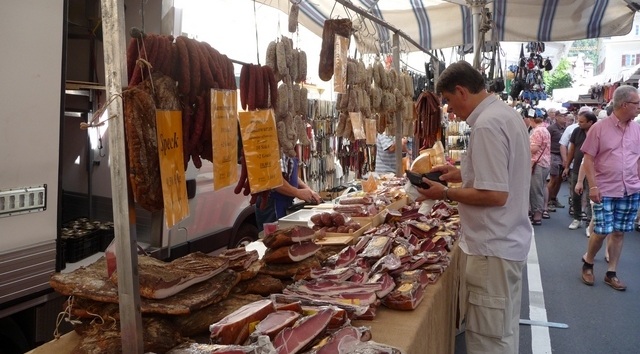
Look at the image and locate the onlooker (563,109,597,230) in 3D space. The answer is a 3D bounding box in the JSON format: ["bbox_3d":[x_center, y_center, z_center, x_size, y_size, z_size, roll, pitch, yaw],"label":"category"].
[{"bbox_3d":[3.489,-0.137,7.000,0.470,1.620,0.360,6,9,40],"label":"onlooker"}]

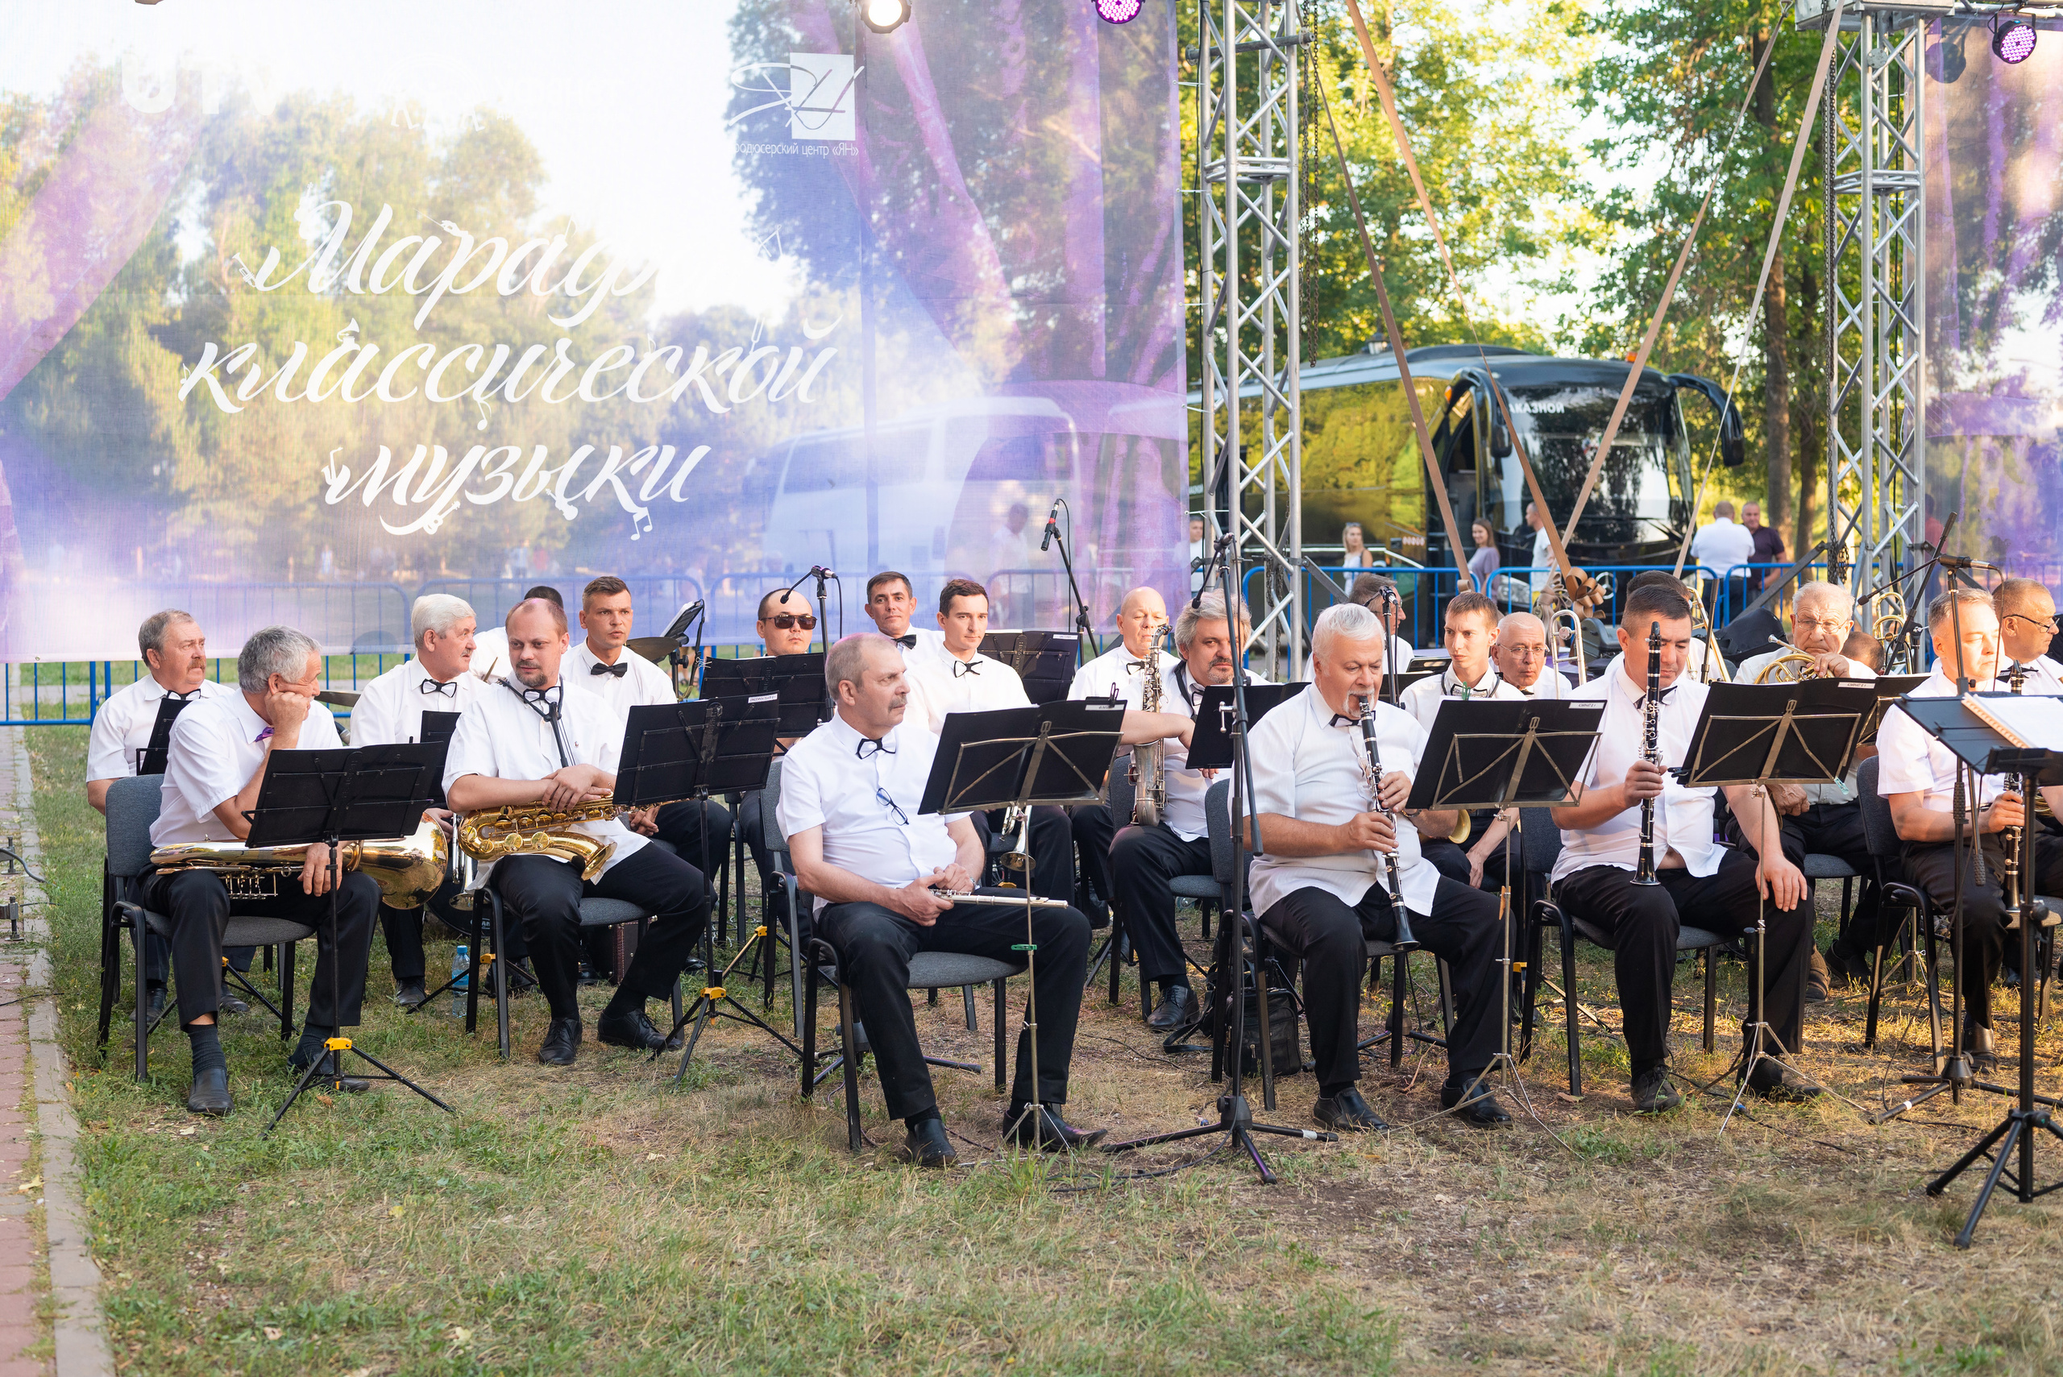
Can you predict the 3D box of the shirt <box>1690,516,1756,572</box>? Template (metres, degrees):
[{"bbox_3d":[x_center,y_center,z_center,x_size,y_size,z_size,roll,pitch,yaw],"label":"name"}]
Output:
[{"bbox_3d":[6.466,-1.312,26.800,0.620,0.600,0.360,0,3,14],"label":"shirt"}]

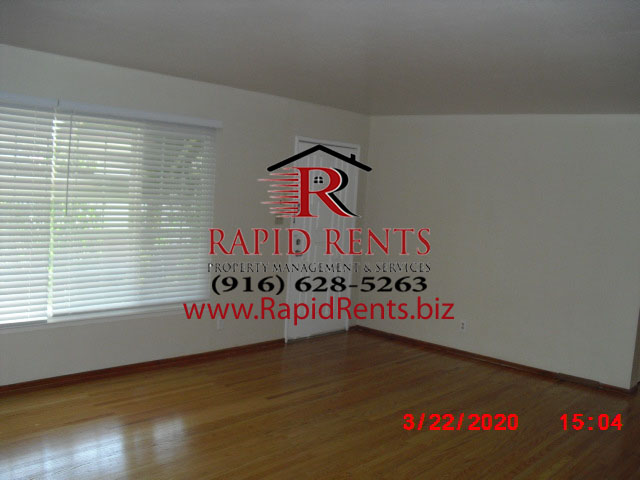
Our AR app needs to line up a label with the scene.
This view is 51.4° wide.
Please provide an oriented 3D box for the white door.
[{"bbox_3d":[0.038,-0.001,7.134,0.080,2.090,0.990,7,6,43],"label":"white door"}]

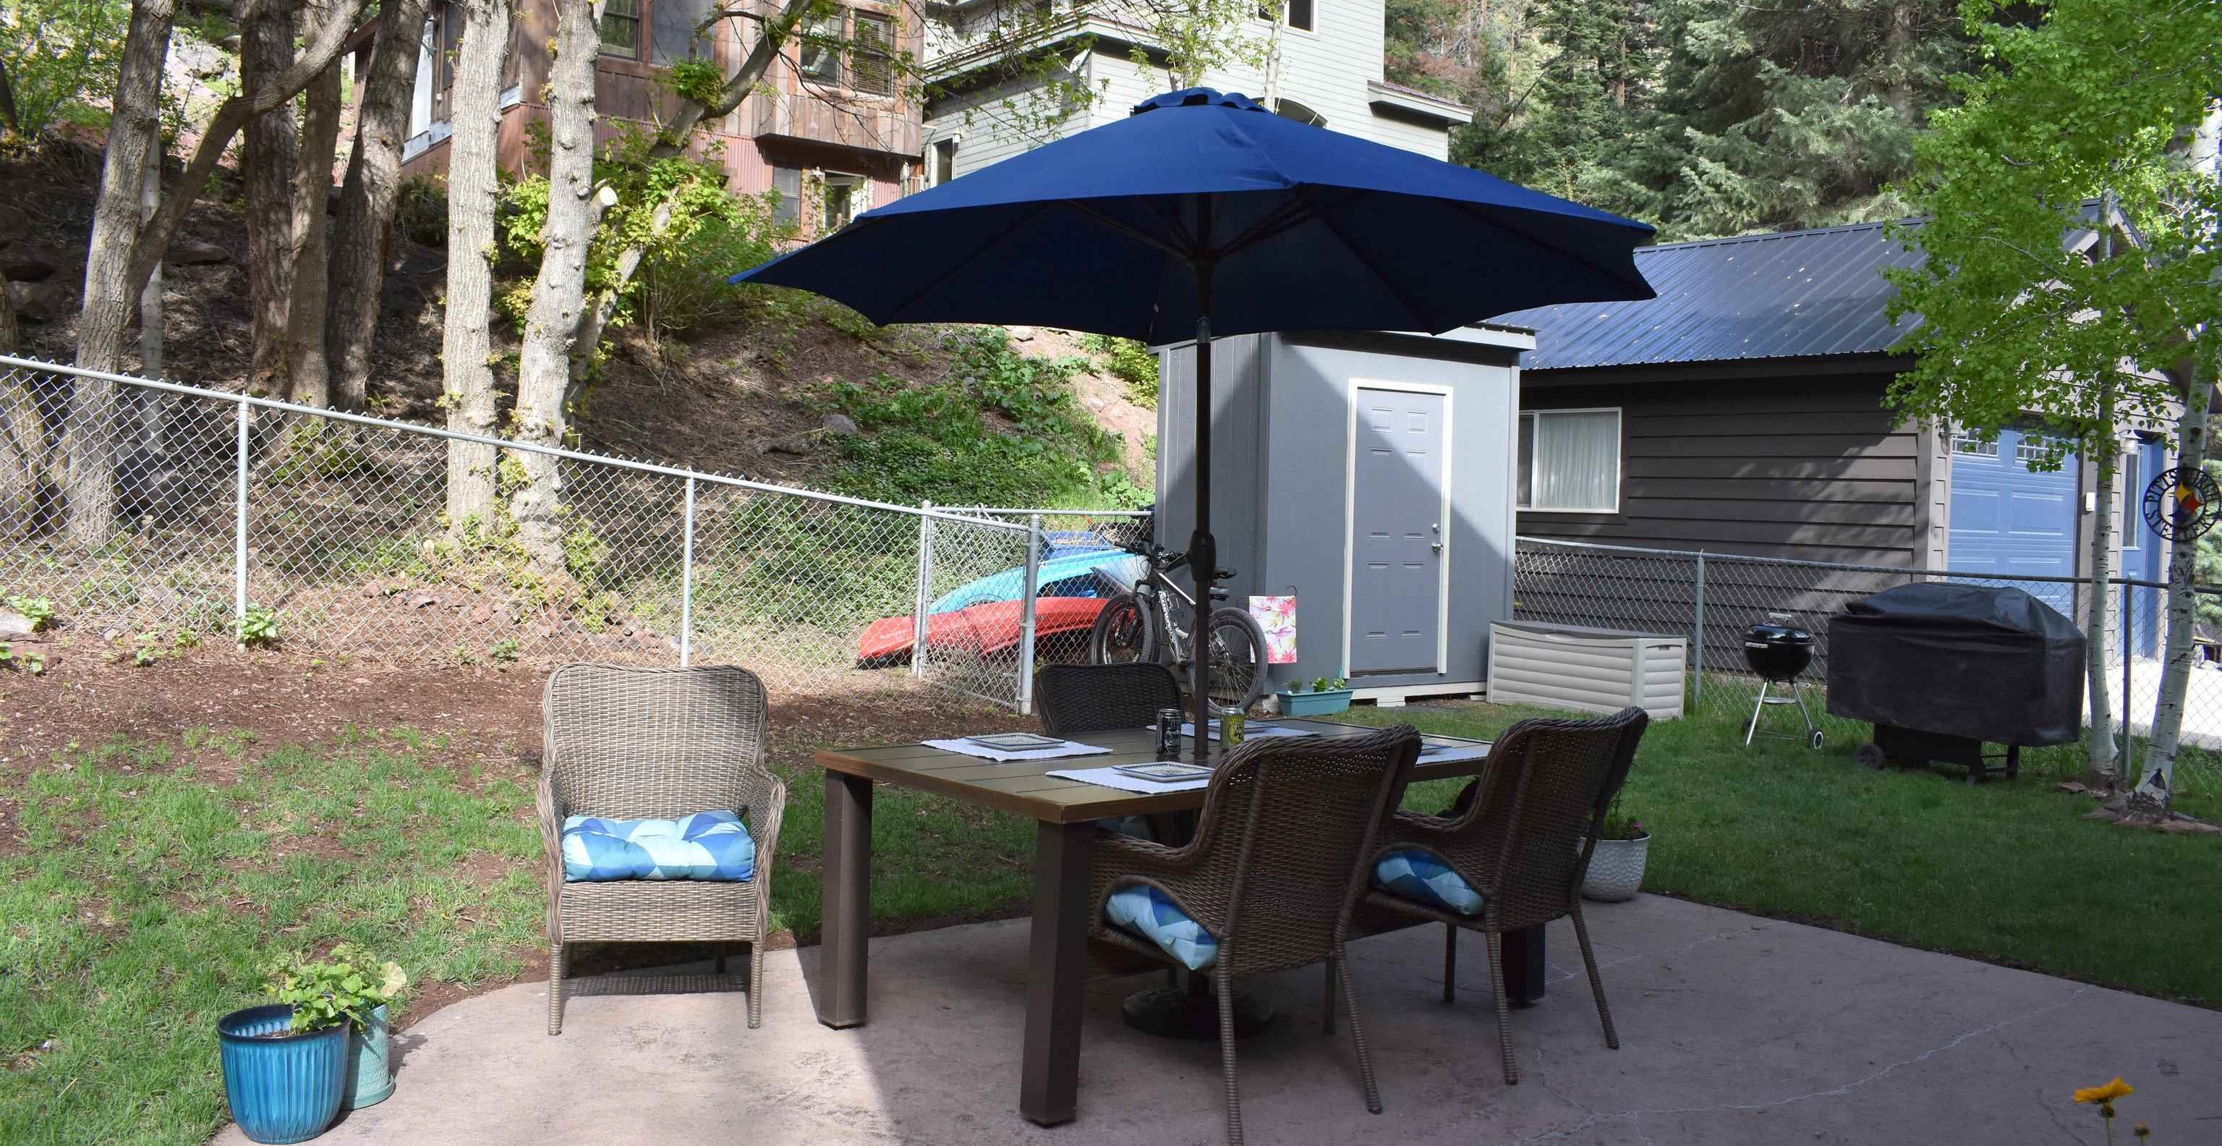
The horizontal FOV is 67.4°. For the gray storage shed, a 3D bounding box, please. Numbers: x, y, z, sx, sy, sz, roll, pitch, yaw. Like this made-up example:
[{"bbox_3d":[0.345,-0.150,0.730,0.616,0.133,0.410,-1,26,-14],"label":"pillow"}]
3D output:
[{"bbox_3d":[1.731,-0.434,12.528,2.626,2.734,1.392,0,3,-35],"label":"gray storage shed"}]

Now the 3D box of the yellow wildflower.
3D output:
[{"bbox_3d":[1.012,0.530,1.700,0.055,0.022,0.055,2,2,17],"label":"yellow wildflower"}]

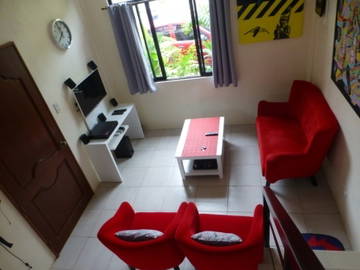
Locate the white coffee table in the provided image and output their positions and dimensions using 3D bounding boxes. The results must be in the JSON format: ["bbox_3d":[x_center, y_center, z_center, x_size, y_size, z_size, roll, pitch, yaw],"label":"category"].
[{"bbox_3d":[0.350,0.179,3.643,0.590,0.420,0.920,-3,34,14],"label":"white coffee table"}]

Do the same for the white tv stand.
[{"bbox_3d":[-0.955,0.101,3.933,0.375,0.714,1.090,-3,34,14],"label":"white tv stand"}]

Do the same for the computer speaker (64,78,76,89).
[{"bbox_3d":[-1.355,-0.633,3.095,0.070,0.100,0.062,-3,34,14],"label":"computer speaker"}]

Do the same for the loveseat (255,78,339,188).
[{"bbox_3d":[1.392,-0.028,3.198,0.720,0.860,1.220,-3,34,14],"label":"loveseat"}]

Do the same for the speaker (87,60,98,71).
[{"bbox_3d":[-1.251,-0.992,3.573,0.070,0.100,0.060,-3,34,14],"label":"speaker"}]

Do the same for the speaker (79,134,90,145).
[{"bbox_3d":[-1.264,0.060,3.327,0.068,0.105,0.060,-3,34,14],"label":"speaker"}]

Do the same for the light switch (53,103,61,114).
[{"bbox_3d":[-1.441,-0.310,2.920,0.012,0.118,0.072,-3,34,14],"label":"light switch"}]

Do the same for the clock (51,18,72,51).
[{"bbox_3d":[-1.435,-1.231,3.059,0.050,0.315,0.315,-3,34,14],"label":"clock"}]

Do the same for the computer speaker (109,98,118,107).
[{"bbox_3d":[-1.089,-0.534,4.125,0.068,0.105,0.058,-3,34,14],"label":"computer speaker"}]

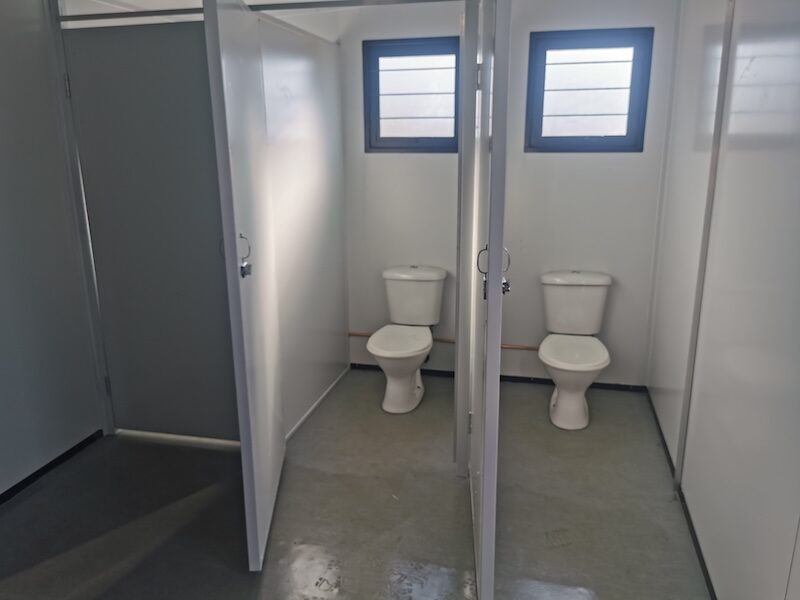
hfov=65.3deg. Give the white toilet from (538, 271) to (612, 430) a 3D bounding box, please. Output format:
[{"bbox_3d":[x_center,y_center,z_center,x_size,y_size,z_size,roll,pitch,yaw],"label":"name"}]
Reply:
[{"bbox_3d":[0.944,0.265,3.388,0.390,0.760,0.700,3,14,14],"label":"white toilet"}]

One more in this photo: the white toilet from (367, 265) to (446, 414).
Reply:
[{"bbox_3d":[0.058,0.219,3.611,0.390,0.760,0.700,2,14,9],"label":"white toilet"}]

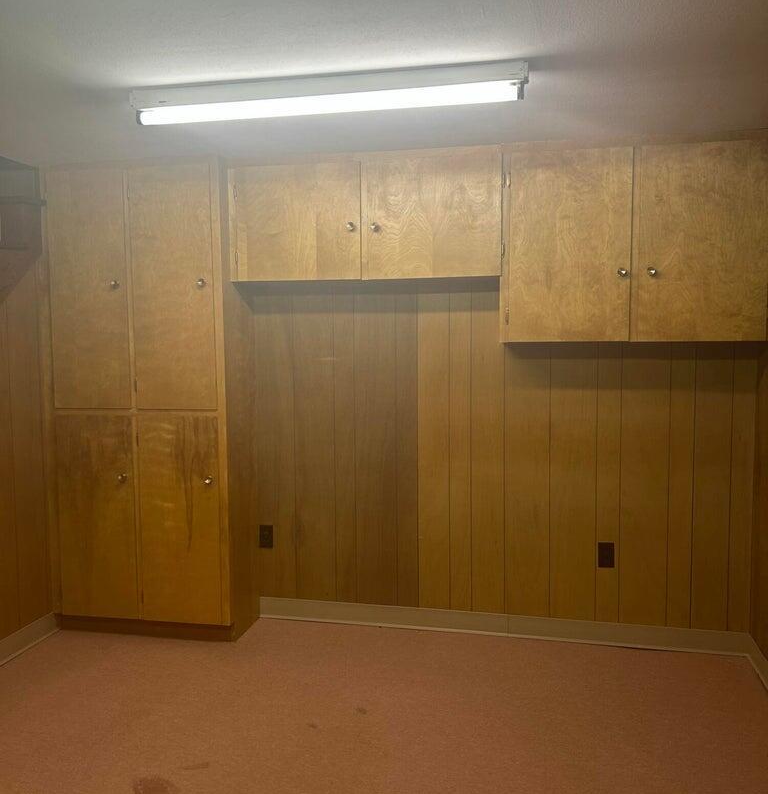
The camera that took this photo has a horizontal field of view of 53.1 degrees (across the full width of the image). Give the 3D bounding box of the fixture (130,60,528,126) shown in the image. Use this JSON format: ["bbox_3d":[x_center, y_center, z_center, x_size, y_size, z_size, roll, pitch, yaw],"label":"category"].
[{"bbox_3d":[-0.182,-0.904,2.327,1.219,0.093,0.110,1,5,12],"label":"fixture"}]

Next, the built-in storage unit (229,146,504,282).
[{"bbox_3d":[-0.073,-0.780,3.398,1.188,0.530,0.278,1,5,12],"label":"built-in storage unit"}]

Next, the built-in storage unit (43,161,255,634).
[{"bbox_3d":[-1.094,0.028,3.647,0.893,2.169,0.359,1,5,12],"label":"built-in storage unit"}]

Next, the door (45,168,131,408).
[{"bbox_3d":[-1.347,-0.485,3.524,0.391,1.078,0.021,1,5,13],"label":"door"}]

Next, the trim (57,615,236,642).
[{"bbox_3d":[-1.113,1.073,3.616,0.893,0.091,0.020,1,5,12],"label":"trim"}]

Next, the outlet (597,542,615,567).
[{"bbox_3d":[0.996,0.710,3.440,0.070,0.115,0.012,1,5,12],"label":"outlet"}]

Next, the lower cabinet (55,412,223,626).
[{"bbox_3d":[-1.095,0.539,3.693,0.860,0.963,0.359,1,5,12],"label":"lower cabinet"}]

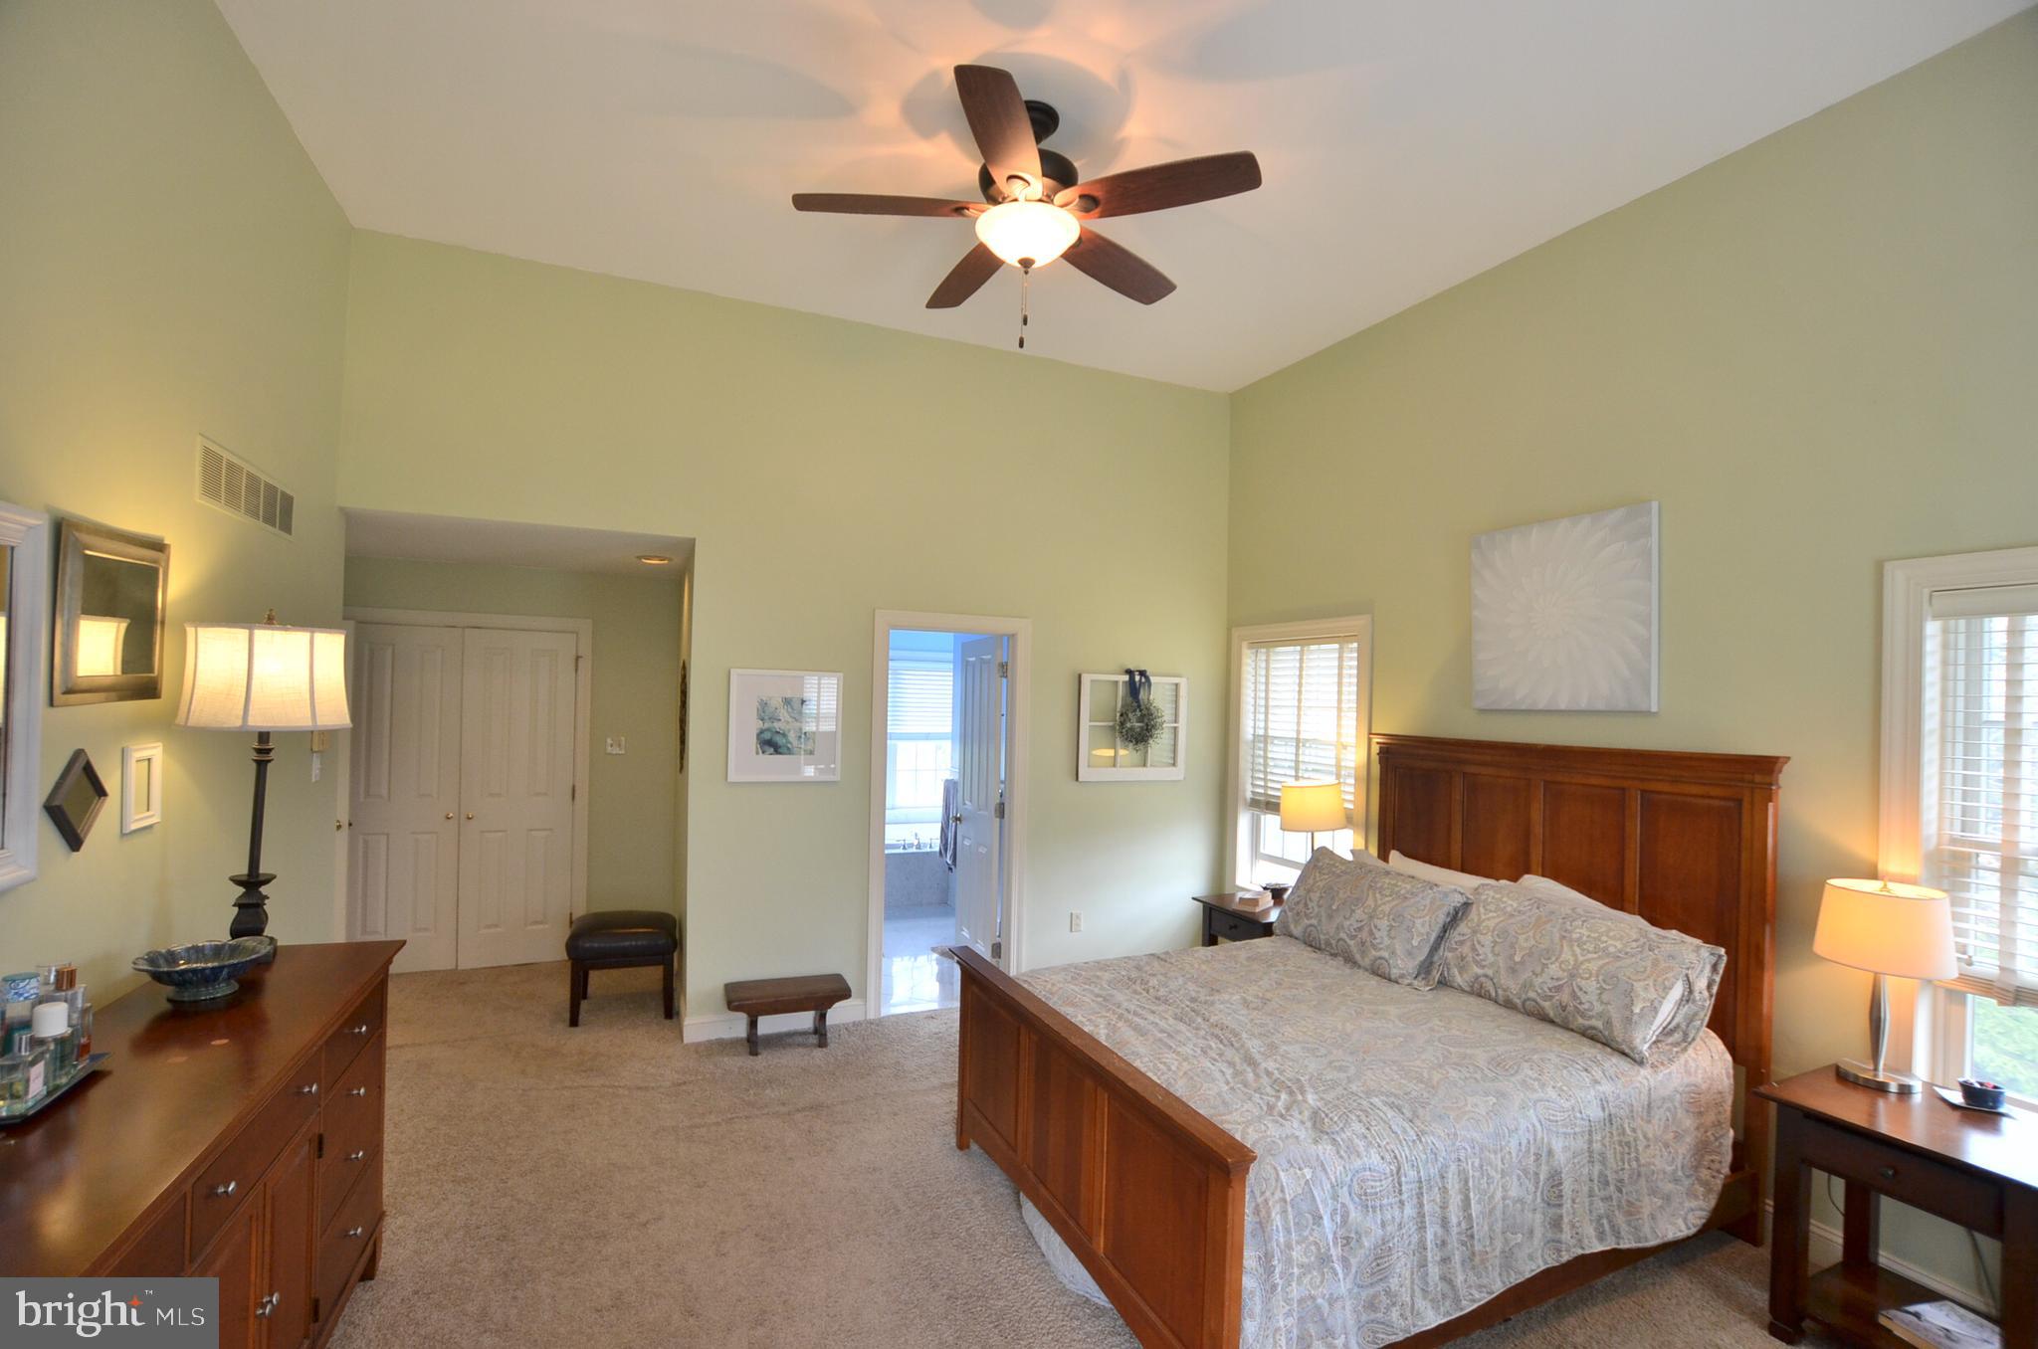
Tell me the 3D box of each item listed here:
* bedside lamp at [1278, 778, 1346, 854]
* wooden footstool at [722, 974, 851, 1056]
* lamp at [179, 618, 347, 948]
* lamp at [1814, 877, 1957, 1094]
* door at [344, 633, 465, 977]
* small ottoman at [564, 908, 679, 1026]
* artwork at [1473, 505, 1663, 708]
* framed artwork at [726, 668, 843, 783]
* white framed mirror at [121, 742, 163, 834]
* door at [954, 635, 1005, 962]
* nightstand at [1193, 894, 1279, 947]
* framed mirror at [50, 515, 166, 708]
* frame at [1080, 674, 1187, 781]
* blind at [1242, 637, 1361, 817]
[{"bbox_3d":[1.456,0.865,4.212,0.270,0.635,0.300,2,-2,-24],"label":"bedside lamp"},{"bbox_3d":[-1.124,1.661,4.121,0.555,0.268,0.250,1,-1,-21],"label":"wooden footstool"},{"bbox_3d":[-2.125,0.318,2.410,0.380,0.985,0.380,1,-1,-24],"label":"lamp"},{"bbox_3d":[2.446,0.868,2.403,0.250,0.590,0.290,2,-2,-24],"label":"lamp"},{"bbox_3d":[-3.578,0.725,4.907,0.590,2.010,0.045,2,-2,-24],"label":"door"},{"bbox_3d":[-2.077,1.530,4.460,0.500,0.460,0.450,2,-2,-19],"label":"small ottoman"},{"bbox_3d":[2.201,-0.245,3.478,0.040,0.780,0.748,1,-1,-24],"label":"artwork"},{"bbox_3d":[-1.168,0.265,4.273,0.550,0.550,0.028,1,-1,-24],"label":"framed artwork"},{"bbox_3d":[-2.187,0.283,2.113,0.021,0.205,0.150,1,-1,-24],"label":"white framed mirror"},{"bbox_3d":[-0.257,0.803,5.261,0.040,2.030,0.755,1,-1,-19],"label":"door"},{"bbox_3d":[1.267,1.515,4.335,0.490,0.650,0.550,2,-2,-24],"label":"nightstand"},{"bbox_3d":[-2.158,-0.127,2.008,0.030,0.405,0.450,2,-2,-24],"label":"framed mirror"},{"bbox_3d":[0.694,0.325,5.105,0.740,0.645,0.050,1,-1,-24],"label":"frame"},{"bbox_3d":[1.607,0.328,4.831,0.060,1.035,0.890,2,-2,-24],"label":"blind"}]

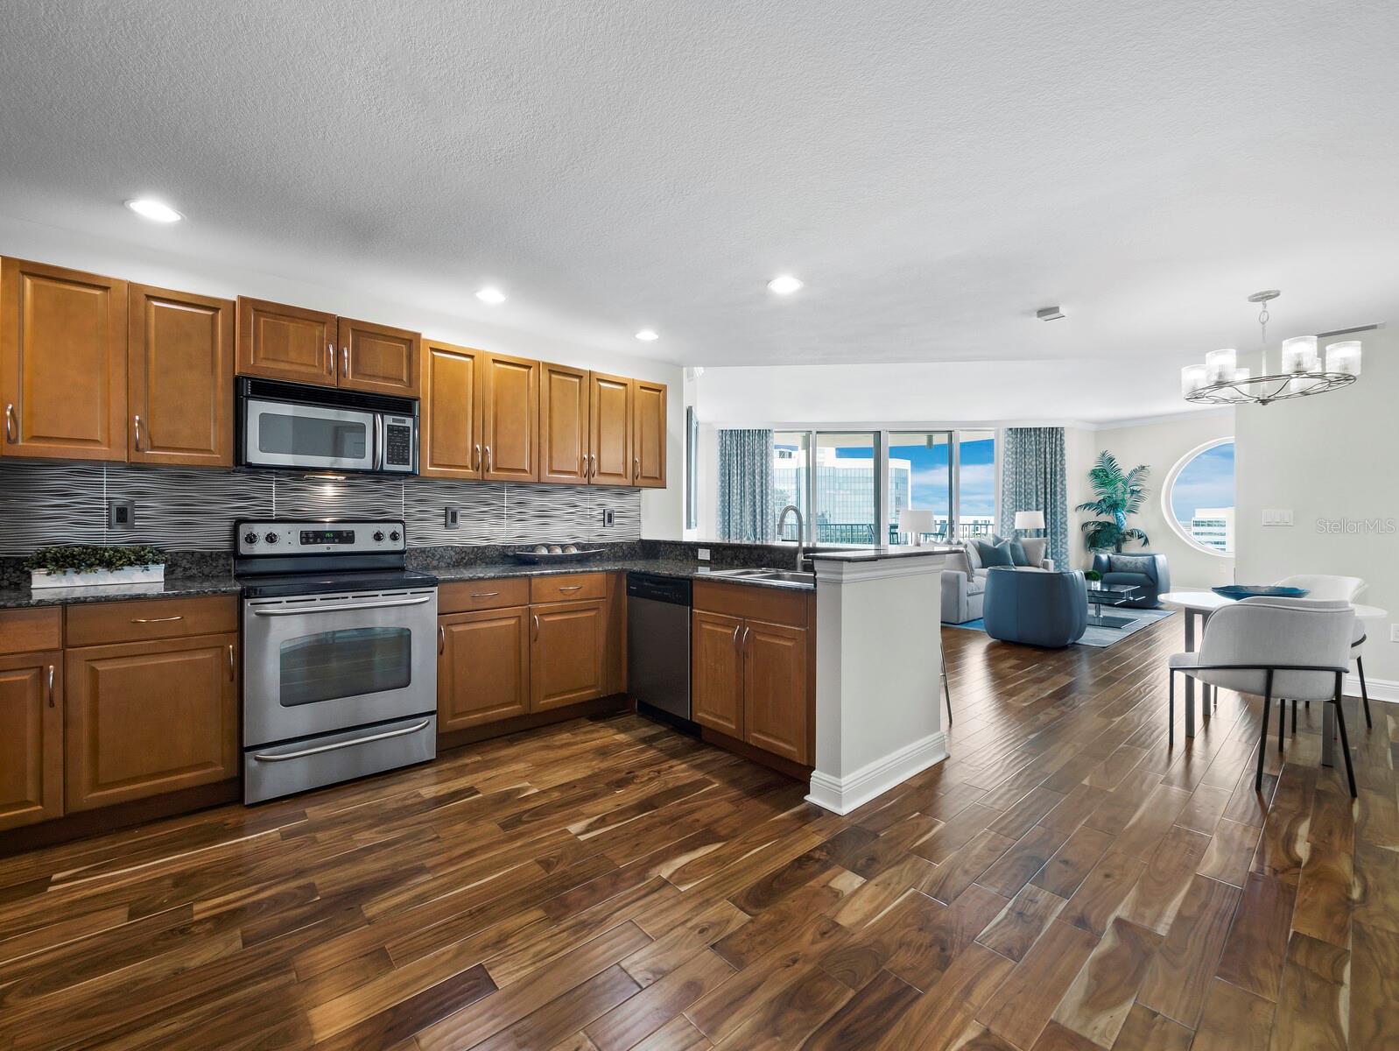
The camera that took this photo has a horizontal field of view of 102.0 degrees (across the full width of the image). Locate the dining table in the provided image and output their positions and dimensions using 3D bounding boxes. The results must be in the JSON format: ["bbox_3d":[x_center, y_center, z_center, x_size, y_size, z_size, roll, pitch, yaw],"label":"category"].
[{"bbox_3d":[3.082,0.786,3.100,0.890,0.735,0.890,0,0,-39],"label":"dining table"}]

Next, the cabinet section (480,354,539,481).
[{"bbox_3d":[-1.223,-0.643,3.530,0.342,0.754,0.330,0,0,-39],"label":"cabinet section"}]

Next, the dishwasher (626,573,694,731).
[{"bbox_3d":[-0.014,0.715,3.467,0.600,0.830,0.605,0,0,-39],"label":"dishwasher"}]

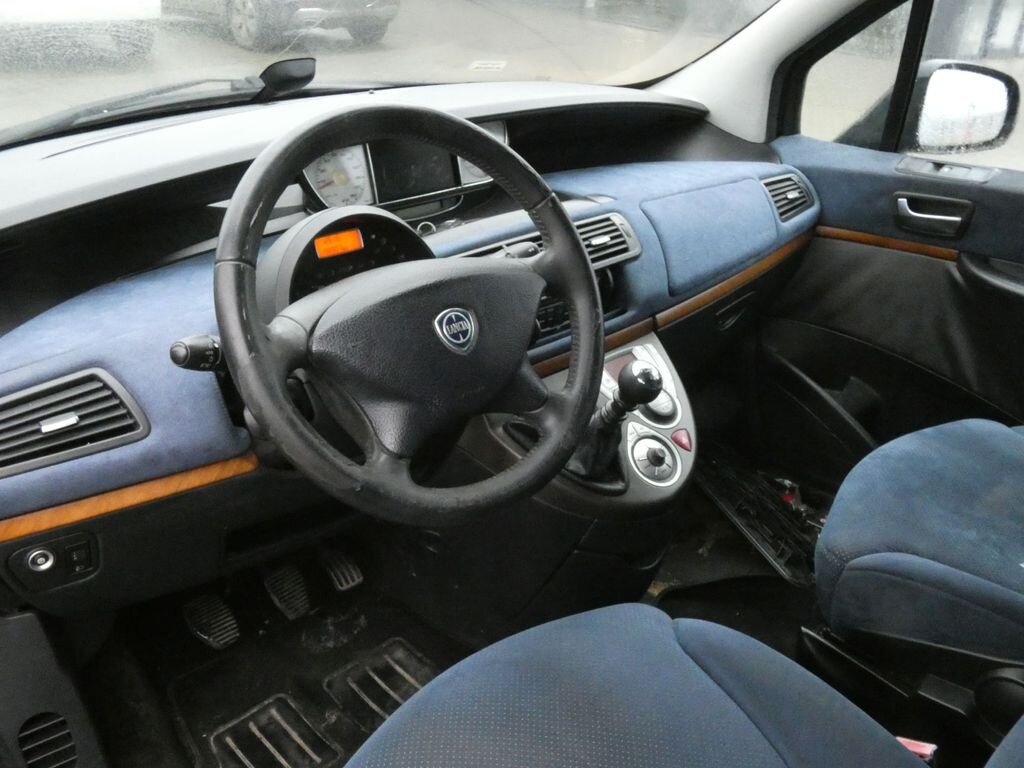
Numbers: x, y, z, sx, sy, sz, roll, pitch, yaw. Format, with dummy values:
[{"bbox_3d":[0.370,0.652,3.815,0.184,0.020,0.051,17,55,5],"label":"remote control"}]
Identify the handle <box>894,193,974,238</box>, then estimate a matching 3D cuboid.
[{"bbox_3d":[0.748,-0.299,1.630,0.035,0.068,0.130,-25,33,-37],"label":"handle"}]

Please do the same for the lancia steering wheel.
[{"bbox_3d":[-0.083,-0.064,0.846,0.385,0.385,0.110,-22,4,-32],"label":"lancia steering wheel"}]

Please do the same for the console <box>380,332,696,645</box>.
[{"bbox_3d":[0.059,0.146,1.441,0.380,0.440,0.360,-22,34,-32],"label":"console"}]

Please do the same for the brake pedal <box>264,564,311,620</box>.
[{"bbox_3d":[-0.330,0.306,1.350,0.054,0.068,0.022,-22,-6,-32],"label":"brake pedal"}]

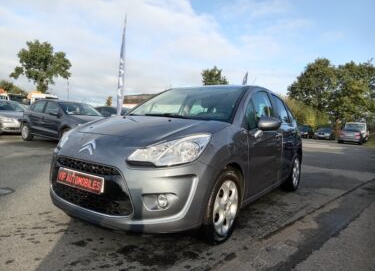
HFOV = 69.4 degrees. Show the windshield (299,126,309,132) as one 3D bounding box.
[{"bbox_3d":[13.204,-0.802,31.000,1.350,0.450,0.650,5,3,34],"label":"windshield"}]

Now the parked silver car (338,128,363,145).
[{"bbox_3d":[15.100,0.055,25.000,1.770,1.460,4.300,5,3,31],"label":"parked silver car"}]

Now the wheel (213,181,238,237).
[{"bbox_3d":[0.255,0.568,2.190,0.170,0.440,0.440,5,3,34],"label":"wheel"}]

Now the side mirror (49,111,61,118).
[{"bbox_3d":[-3.998,-0.631,8.138,0.170,0.160,0.240,5,3,35],"label":"side mirror"}]

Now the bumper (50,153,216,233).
[{"bbox_3d":[-0.662,0.391,2.178,1.680,0.500,0.500,5,3,34],"label":"bumper"}]

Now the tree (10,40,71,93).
[{"bbox_3d":[-19.616,-7.407,36.000,7.200,10.700,7.200,4,3,0],"label":"tree"}]

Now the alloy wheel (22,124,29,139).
[{"bbox_3d":[-5.525,-0.108,9.376,0.420,0.420,0.170,5,3,35],"label":"alloy wheel"}]

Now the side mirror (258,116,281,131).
[{"bbox_3d":[0.794,-0.116,2.620,0.210,0.155,0.140,5,3,34],"label":"side mirror"}]

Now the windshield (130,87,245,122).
[{"bbox_3d":[0.011,-0.378,3.062,1.360,0.470,0.800,5,3,34],"label":"windshield"}]

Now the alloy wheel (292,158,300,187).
[{"bbox_3d":[1.635,0.572,4.233,0.170,0.440,0.440,5,3,34],"label":"alloy wheel"}]

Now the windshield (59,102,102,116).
[{"bbox_3d":[-3.566,-0.873,8.936,0.780,0.140,1.360,41,22,28],"label":"windshield"}]

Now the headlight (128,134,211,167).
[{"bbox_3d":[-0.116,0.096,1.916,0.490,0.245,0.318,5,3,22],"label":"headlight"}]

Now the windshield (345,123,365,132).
[{"bbox_3d":[18.308,-0.817,29.500,1.650,0.780,0.420,5,3,32],"label":"windshield"}]

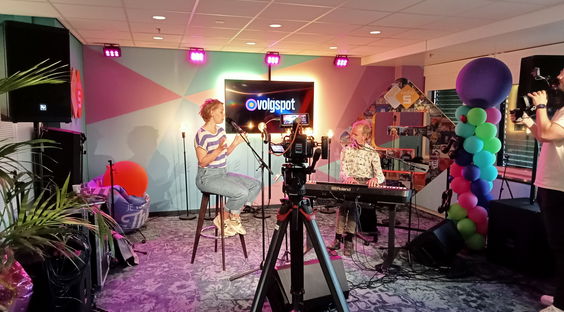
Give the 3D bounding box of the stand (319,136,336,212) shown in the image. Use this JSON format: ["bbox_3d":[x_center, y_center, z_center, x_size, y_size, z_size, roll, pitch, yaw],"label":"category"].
[{"bbox_3d":[0.713,0.269,6.863,0.260,1.153,0.260,1,5,6],"label":"stand"}]

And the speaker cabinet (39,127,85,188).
[{"bbox_3d":[-2.062,0.066,4.300,0.350,0.590,0.350,-1,4,-12],"label":"speaker cabinet"}]

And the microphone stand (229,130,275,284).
[{"bbox_3d":[-0.176,0.390,3.853,0.540,1.240,0.520,2,5,17],"label":"microphone stand"}]

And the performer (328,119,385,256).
[{"bbox_3d":[0.769,0.299,4.671,0.520,1.310,0.740,2,5,21],"label":"performer"}]

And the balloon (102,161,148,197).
[{"bbox_3d":[-1.967,0.347,5.750,0.562,0.573,0.562,-1,5,-18],"label":"balloon"}]

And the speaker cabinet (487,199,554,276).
[{"bbox_3d":[2.490,0.772,4.426,0.640,0.590,0.580,-1,5,-21],"label":"speaker cabinet"}]

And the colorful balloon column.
[{"bbox_3d":[2.123,-0.011,4.927,0.620,2.060,0.610,3,5,23],"label":"colorful balloon column"}]

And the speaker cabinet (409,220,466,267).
[{"bbox_3d":[1.516,0.819,4.348,0.400,0.330,0.550,3,5,35],"label":"speaker cabinet"}]

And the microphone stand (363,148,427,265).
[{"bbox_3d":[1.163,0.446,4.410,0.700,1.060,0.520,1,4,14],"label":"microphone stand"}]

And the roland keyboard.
[{"bbox_3d":[0.651,0.356,4.721,1.290,0.130,0.280,3,5,23],"label":"roland keyboard"}]

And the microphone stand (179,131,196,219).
[{"bbox_3d":[-1.258,0.256,6.075,0.250,1.162,0.250,-1,5,-18],"label":"microphone stand"}]

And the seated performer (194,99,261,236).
[{"bbox_3d":[-0.528,0.115,4.423,0.660,1.340,0.470,2,5,18],"label":"seated performer"}]

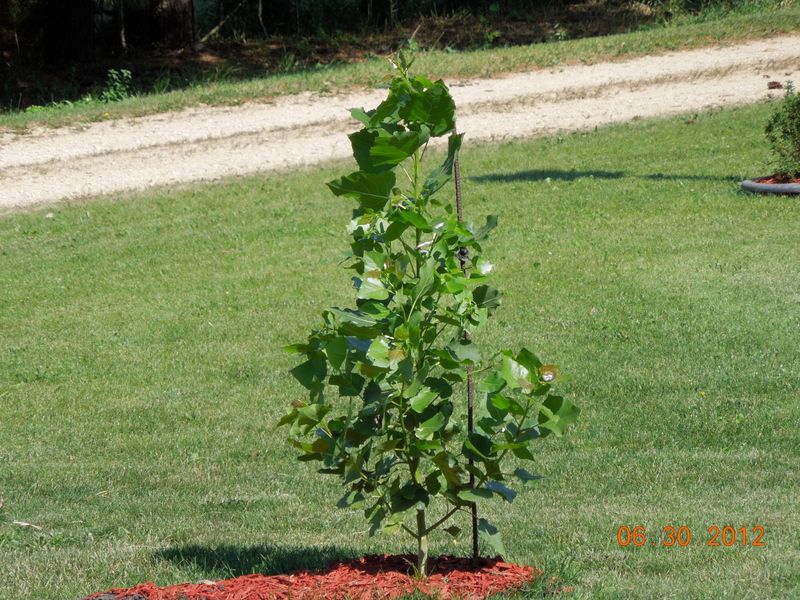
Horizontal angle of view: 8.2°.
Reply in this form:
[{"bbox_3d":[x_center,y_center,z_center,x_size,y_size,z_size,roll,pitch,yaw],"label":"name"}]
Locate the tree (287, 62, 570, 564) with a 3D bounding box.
[{"bbox_3d":[0.090,0.040,16.500,0.870,1.540,0.840,0,4,0],"label":"tree"}]

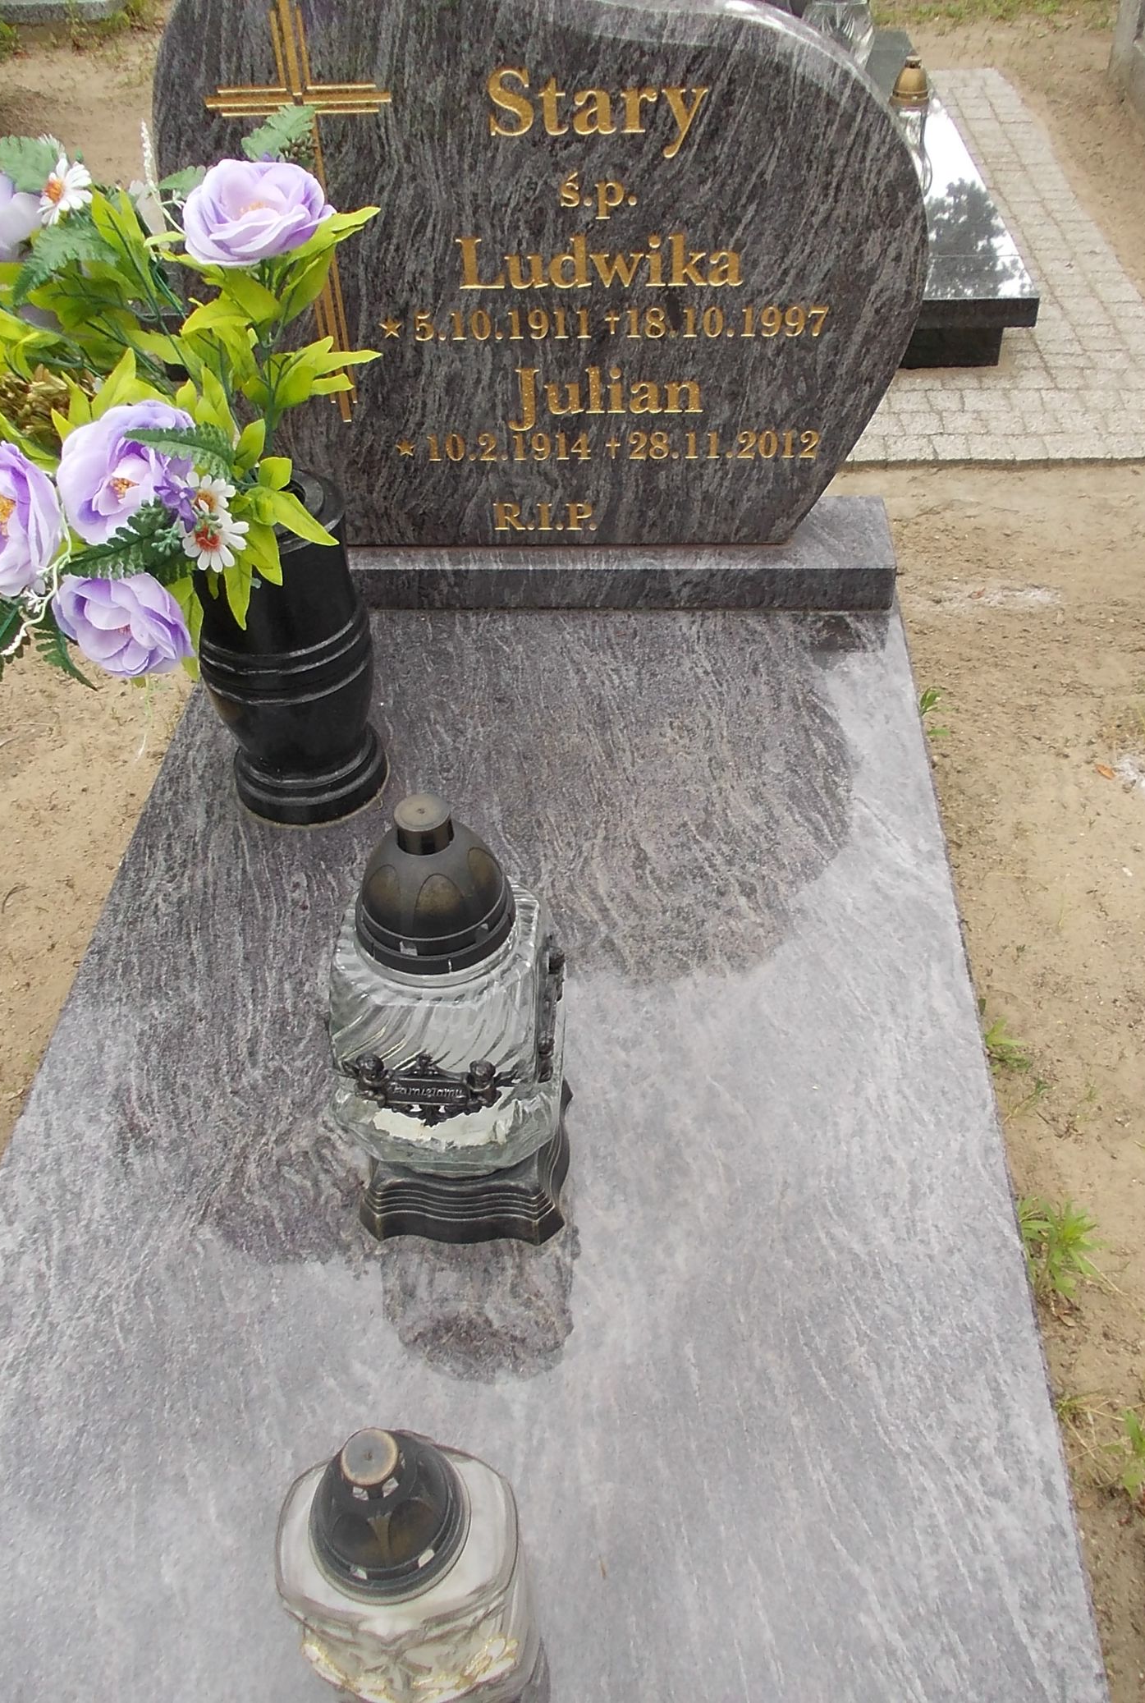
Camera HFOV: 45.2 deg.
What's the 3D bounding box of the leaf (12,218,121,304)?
[{"bbox_3d":[-0.415,-0.484,1.130,0.095,0.052,0.032,-26,18,-8],"label":"leaf"}]

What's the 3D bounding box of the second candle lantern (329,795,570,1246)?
[{"bbox_3d":[-0.087,0.110,0.980,0.166,0.385,0.166,0,44,2],"label":"second candle lantern"}]

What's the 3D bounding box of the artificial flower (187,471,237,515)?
[{"bbox_3d":[-0.294,-0.290,1.121,0.048,0.046,0.021,-1,12,-6],"label":"artificial flower"}]

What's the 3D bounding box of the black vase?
[{"bbox_3d":[-0.279,-0.195,1.348,0.167,0.323,0.167,0,44,2],"label":"black vase"}]

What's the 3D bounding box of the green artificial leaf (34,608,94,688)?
[{"bbox_3d":[-0.421,-0.168,1.140,0.036,0.084,0.024,-35,6,-7],"label":"green artificial leaf"}]

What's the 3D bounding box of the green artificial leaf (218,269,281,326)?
[{"bbox_3d":[-0.258,-0.443,1.100,0.030,0.058,0.018,-49,14,9],"label":"green artificial leaf"}]

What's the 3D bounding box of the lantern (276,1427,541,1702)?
[{"bbox_3d":[-0.091,0.390,0.749,0.138,0.304,0.138,0,44,2],"label":"lantern"}]

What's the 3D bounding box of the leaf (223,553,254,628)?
[{"bbox_3d":[-0.280,-0.222,1.154,0.026,0.076,0.033,0,44,2],"label":"leaf"}]

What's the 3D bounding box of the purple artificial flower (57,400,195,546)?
[{"bbox_3d":[-0.361,-0.304,1.110,0.108,0.113,0.065,-6,11,-10],"label":"purple artificial flower"}]

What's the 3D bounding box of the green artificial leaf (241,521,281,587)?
[{"bbox_3d":[-0.259,-0.249,1.150,0.025,0.056,0.018,-30,24,-5],"label":"green artificial leaf"}]

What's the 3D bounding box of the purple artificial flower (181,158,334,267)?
[{"bbox_3d":[-0.249,-0.504,1.090,0.118,0.060,0.100,-11,70,-8],"label":"purple artificial flower"}]

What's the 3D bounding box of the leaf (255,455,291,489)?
[{"bbox_3d":[-0.258,-0.326,1.183,0.031,0.036,0.029,0,44,2],"label":"leaf"}]

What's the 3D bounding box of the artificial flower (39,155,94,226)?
[{"bbox_3d":[-0.419,-0.547,1.140,0.053,0.053,0.021,9,15,37],"label":"artificial flower"}]

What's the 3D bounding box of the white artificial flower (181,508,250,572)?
[{"bbox_3d":[-0.290,-0.253,1.120,0.055,0.053,0.022,-16,22,-12],"label":"white artificial flower"}]

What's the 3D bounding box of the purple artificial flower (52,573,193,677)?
[{"bbox_3d":[-0.360,-0.182,1.100,0.108,0.090,0.060,8,28,-20],"label":"purple artificial flower"}]

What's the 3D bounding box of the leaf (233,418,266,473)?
[{"bbox_3d":[-0.272,-0.342,1.160,0.027,0.046,0.016,20,16,-18],"label":"leaf"}]

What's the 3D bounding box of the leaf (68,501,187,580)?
[{"bbox_3d":[-0.348,-0.244,1.080,0.098,0.052,0.028,-26,15,-11],"label":"leaf"}]

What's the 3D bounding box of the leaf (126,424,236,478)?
[{"bbox_3d":[-0.316,-0.323,1.110,0.090,0.025,0.036,18,76,-20],"label":"leaf"}]

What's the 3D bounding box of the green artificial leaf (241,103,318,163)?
[{"bbox_3d":[-0.241,-0.589,1.131,0.059,0.048,0.027,1,21,2],"label":"green artificial leaf"}]

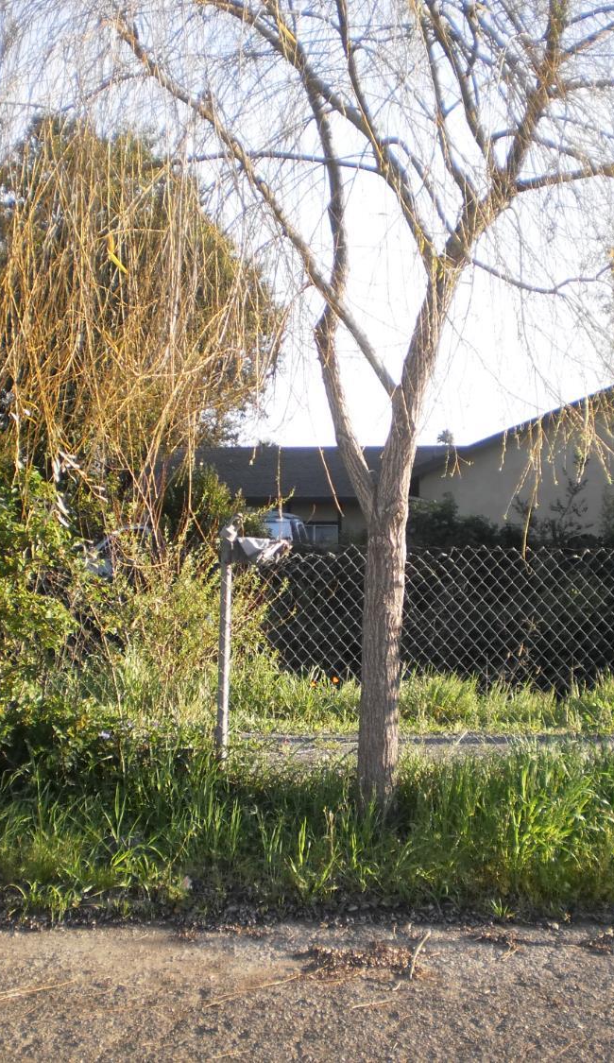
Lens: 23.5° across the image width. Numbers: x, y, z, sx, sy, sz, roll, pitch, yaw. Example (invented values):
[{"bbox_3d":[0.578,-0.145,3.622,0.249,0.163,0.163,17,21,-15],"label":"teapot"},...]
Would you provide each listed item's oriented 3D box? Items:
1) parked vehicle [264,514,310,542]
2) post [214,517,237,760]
[{"bbox_3d":[-0.620,0.460,33.000,1.880,1.820,4.750,1,-1,12],"label":"parked vehicle"},{"bbox_3d":[-0.422,0.588,7.600,0.065,1.280,0.065,1,-1,11],"label":"post"}]

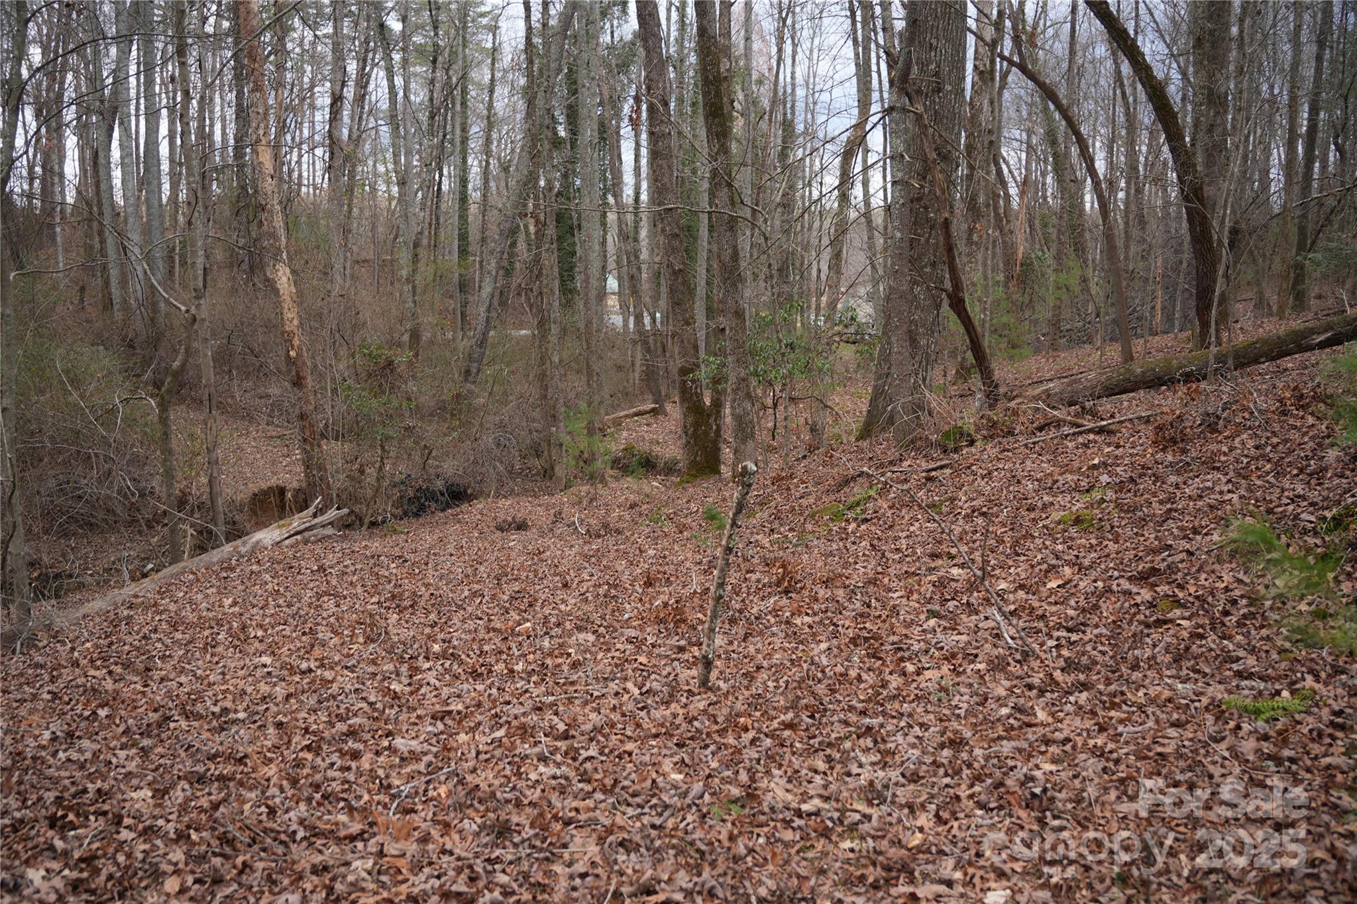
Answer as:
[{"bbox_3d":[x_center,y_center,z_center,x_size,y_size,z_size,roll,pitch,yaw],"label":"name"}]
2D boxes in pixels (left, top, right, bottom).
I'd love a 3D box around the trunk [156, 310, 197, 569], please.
[{"bbox_3d":[-3.568,-0.079,7.298,0.300,1.850,0.200,0,6,0],"label":"trunk"}]

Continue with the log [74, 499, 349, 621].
[{"bbox_3d":[-3.071,0.718,6.950,0.250,0.240,2.160,3,14,25],"label":"log"}]

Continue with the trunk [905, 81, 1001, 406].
[{"bbox_3d":[2.367,-1.725,8.600,0.280,2.768,0.220,-16,8,2],"label":"trunk"}]

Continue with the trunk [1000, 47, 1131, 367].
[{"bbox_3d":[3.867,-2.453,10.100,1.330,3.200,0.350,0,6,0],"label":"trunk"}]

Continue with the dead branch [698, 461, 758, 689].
[{"bbox_3d":[0.213,0.541,4.445,0.085,1.020,0.075,12,6,-1],"label":"dead branch"}]

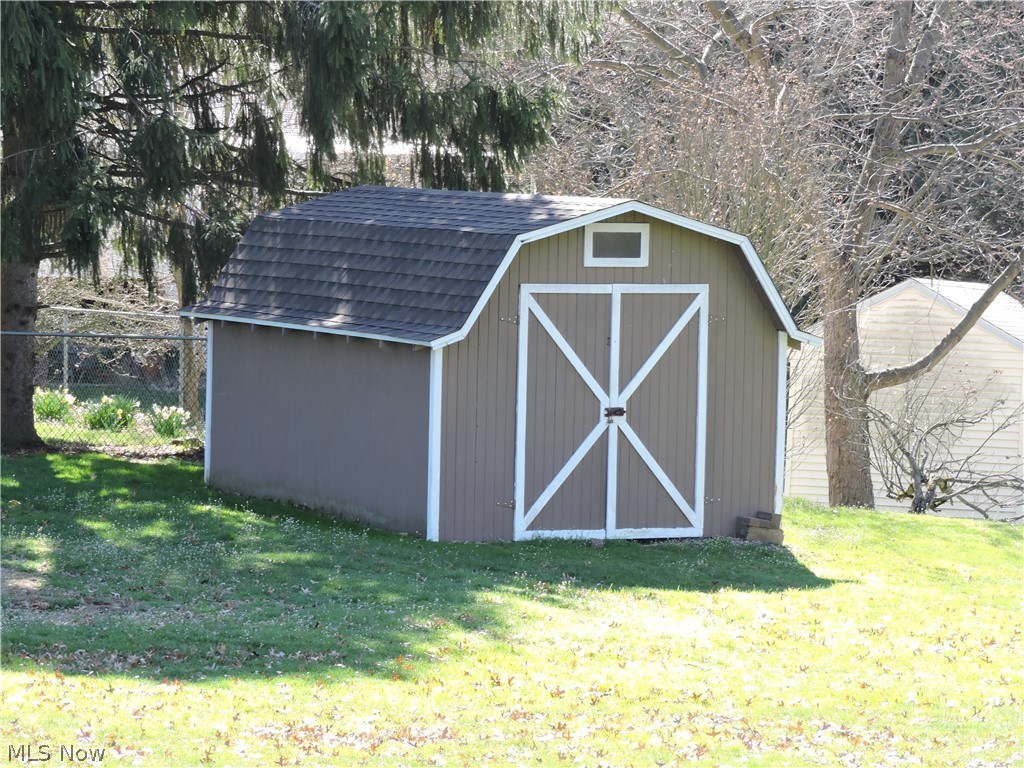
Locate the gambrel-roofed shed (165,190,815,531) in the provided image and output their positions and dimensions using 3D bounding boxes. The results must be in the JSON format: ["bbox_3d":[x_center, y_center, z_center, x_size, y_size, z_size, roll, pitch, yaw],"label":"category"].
[{"bbox_3d":[-0.184,-0.243,44.623,3.520,2.739,5.085,0,3,-26],"label":"gambrel-roofed shed"}]

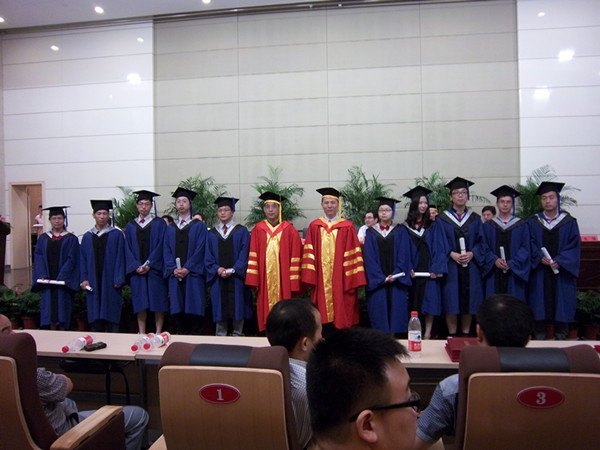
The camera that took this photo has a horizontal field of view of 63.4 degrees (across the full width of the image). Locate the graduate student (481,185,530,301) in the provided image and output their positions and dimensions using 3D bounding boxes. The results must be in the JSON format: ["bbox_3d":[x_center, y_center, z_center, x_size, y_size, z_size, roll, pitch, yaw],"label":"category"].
[{"bbox_3d":[2.306,0.416,5.420,0.580,1.726,0.420,-1,0,14],"label":"graduate student"}]

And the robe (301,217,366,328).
[{"bbox_3d":[0.397,0.563,5.750,0.770,1.330,0.440,-1,-2,7],"label":"robe"}]

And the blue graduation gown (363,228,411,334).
[{"bbox_3d":[1.043,0.639,5.800,0.568,1.291,0.400,-1,0,10],"label":"blue graduation gown"}]

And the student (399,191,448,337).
[{"bbox_3d":[1.438,0.442,5.650,0.580,1.740,0.440,-1,-2,12],"label":"student"}]

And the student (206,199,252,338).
[{"bbox_3d":[-0.877,0.509,5.950,0.590,1.700,0.420,-1,-2,0],"label":"student"}]

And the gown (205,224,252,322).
[{"bbox_3d":[-0.882,0.603,6.030,0.584,1.218,0.420,-1,0,8],"label":"gown"}]

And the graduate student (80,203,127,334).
[{"bbox_3d":[-2.470,0.534,6.100,0.580,1.690,0.410,0,-2,-6],"label":"graduate student"}]

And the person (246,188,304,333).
[{"bbox_3d":[-0.319,0.481,5.950,0.711,1.759,0.420,-1,0,8],"label":"person"}]

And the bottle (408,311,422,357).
[{"bbox_3d":[0.589,0.554,2.480,0.066,0.228,0.066,-1,0,8],"label":"bottle"}]

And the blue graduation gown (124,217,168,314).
[{"bbox_3d":[-1.828,0.482,5.780,0.530,1.167,0.380,-1,0,1],"label":"blue graduation gown"}]

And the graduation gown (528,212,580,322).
[{"bbox_3d":[2.900,0.490,5.530,0.593,1.265,0.420,-1,0,32],"label":"graduation gown"}]

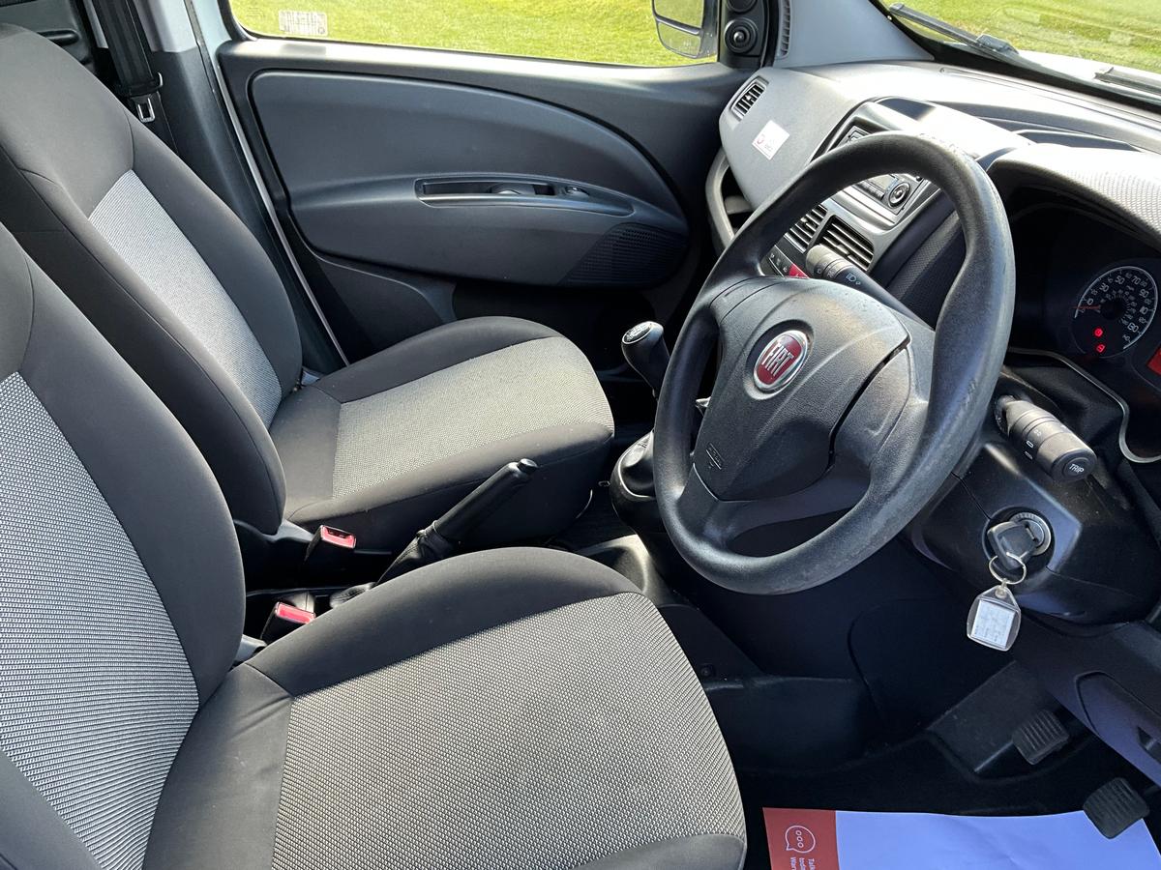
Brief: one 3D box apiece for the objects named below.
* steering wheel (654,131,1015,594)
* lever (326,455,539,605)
[{"bbox_3d":[0.197,-0.053,0.787,0.100,0.380,0.380,20,21,-25],"label":"steering wheel"},{"bbox_3d":[-0.178,0.134,1.219,0.314,0.068,0.055,-36,32,6],"label":"lever"}]

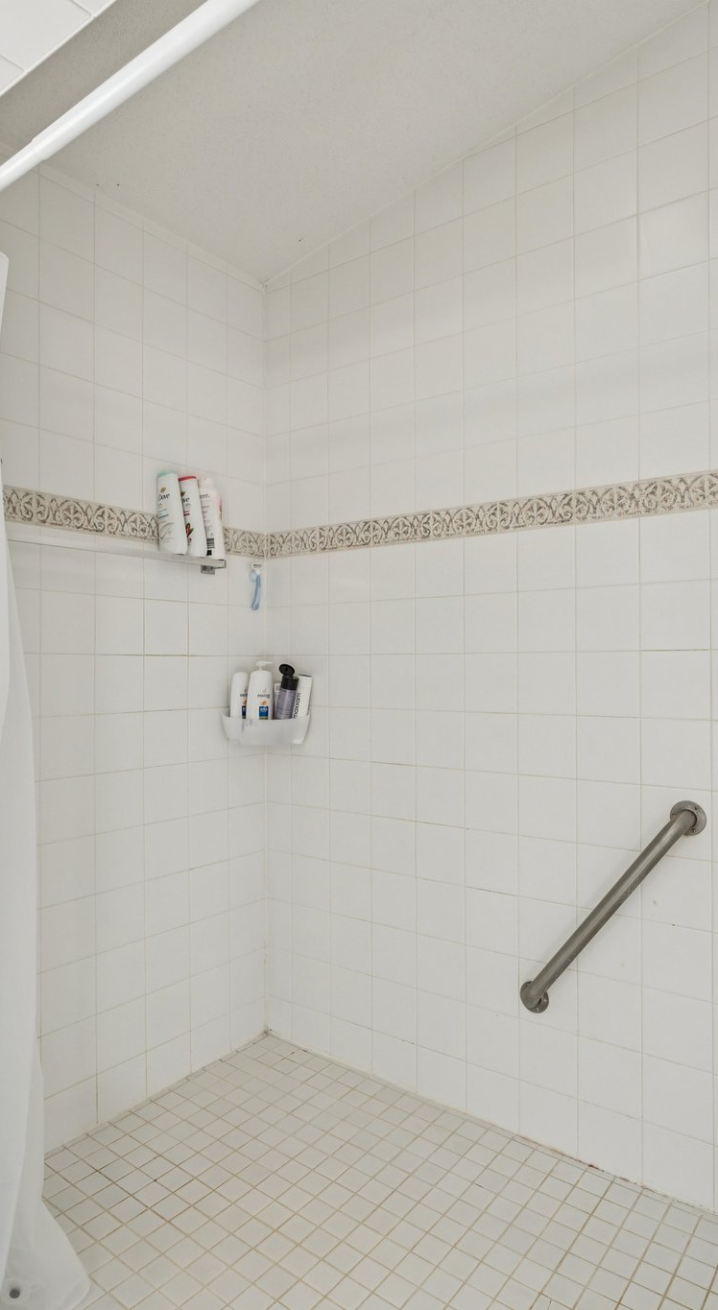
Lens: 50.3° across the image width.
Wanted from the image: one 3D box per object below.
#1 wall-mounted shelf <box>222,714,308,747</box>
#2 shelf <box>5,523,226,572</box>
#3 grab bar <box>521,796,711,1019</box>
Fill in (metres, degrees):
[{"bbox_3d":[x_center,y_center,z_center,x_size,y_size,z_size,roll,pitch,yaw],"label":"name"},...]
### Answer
[{"bbox_3d":[-0.287,0.229,2.381,0.268,0.097,0.170,0,0,-8],"label":"wall-mounted shelf"},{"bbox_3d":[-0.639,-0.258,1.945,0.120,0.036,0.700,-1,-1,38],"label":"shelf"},{"bbox_3d":[0.569,0.615,1.788,0.079,0.690,0.078,42,23,28],"label":"grab bar"}]

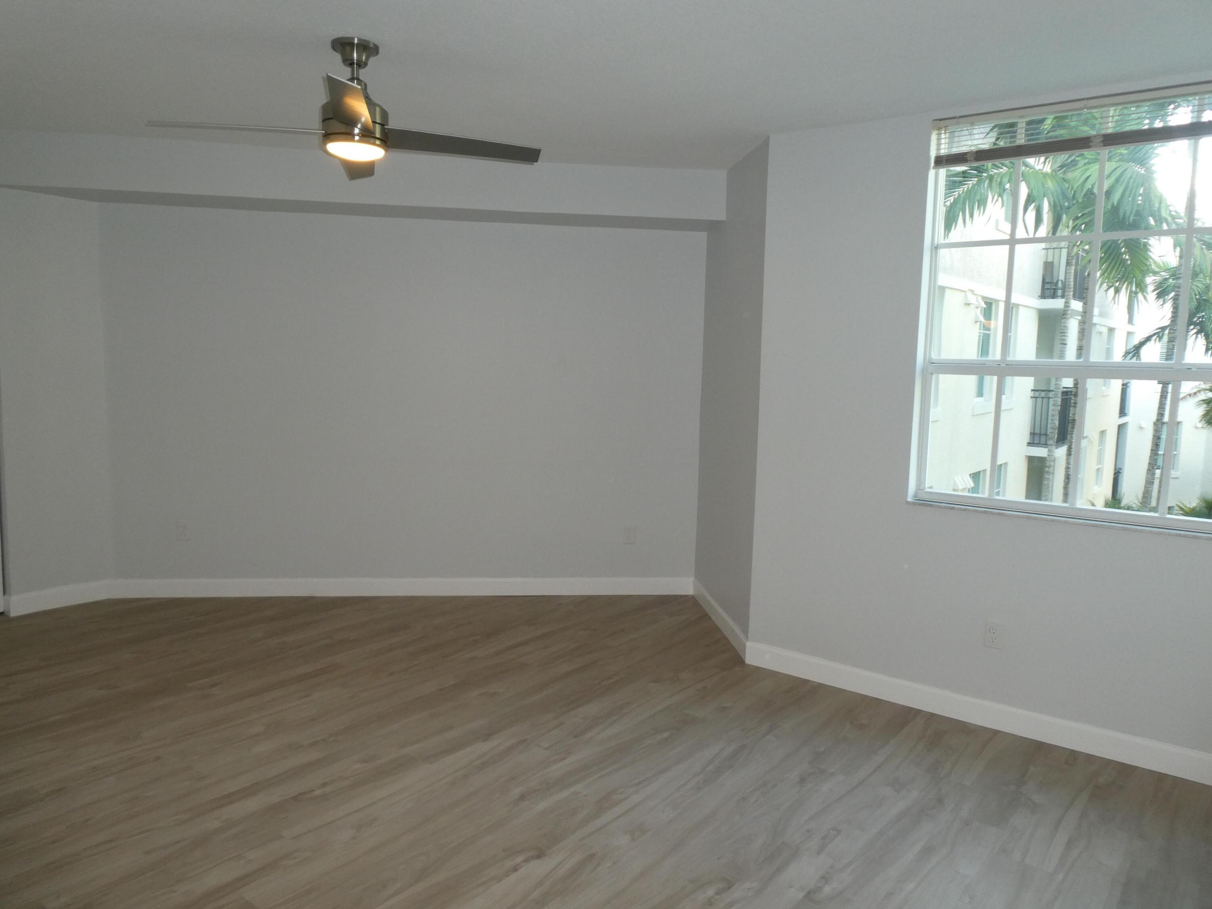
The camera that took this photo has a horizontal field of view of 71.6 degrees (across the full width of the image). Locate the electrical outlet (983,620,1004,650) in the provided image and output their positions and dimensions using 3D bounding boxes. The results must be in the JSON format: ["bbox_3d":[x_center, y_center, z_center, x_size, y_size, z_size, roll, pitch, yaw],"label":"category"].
[{"bbox_3d":[1.640,0.766,3.553,0.070,0.114,0.008,6,8,36],"label":"electrical outlet"}]

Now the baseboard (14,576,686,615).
[{"bbox_3d":[-1.374,0.855,5.069,3.954,0.117,0.386,1,6,-7],"label":"baseboard"}]

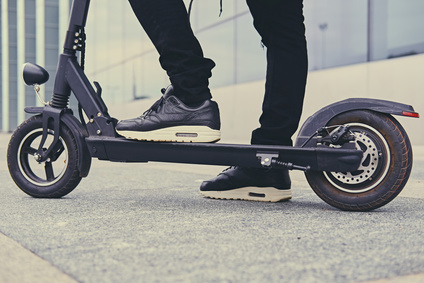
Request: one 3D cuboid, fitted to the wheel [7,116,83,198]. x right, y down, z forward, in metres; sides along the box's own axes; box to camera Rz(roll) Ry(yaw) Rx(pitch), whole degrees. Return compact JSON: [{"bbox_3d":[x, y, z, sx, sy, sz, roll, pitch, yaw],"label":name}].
[{"bbox_3d":[-0.482,0.044,1.815,0.250,0.247,0.060,0,1,18],"label":"wheel"}]

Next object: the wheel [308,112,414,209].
[{"bbox_3d":[0.350,0.039,1.490,0.256,0.253,0.065,0,1,21],"label":"wheel"}]

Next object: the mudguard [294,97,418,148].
[{"bbox_3d":[0.340,-0.040,1.492,0.295,0.130,0.080,0,1,21],"label":"mudguard"}]

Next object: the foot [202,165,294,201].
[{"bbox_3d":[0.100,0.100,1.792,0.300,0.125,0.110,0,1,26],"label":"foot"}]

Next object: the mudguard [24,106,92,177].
[{"bbox_3d":[-0.453,0.001,1.805,0.210,0.203,0.070,0,1,18],"label":"mudguard"}]

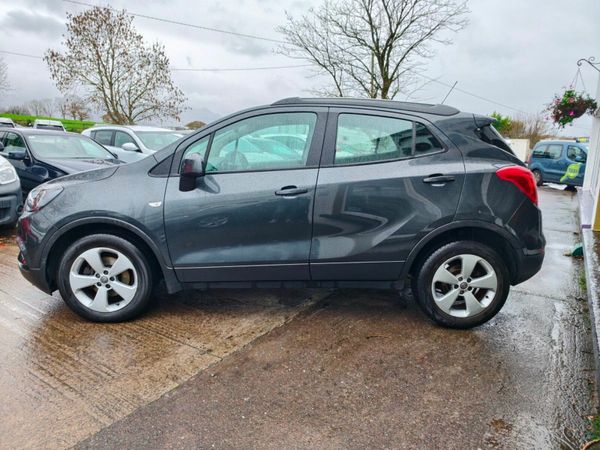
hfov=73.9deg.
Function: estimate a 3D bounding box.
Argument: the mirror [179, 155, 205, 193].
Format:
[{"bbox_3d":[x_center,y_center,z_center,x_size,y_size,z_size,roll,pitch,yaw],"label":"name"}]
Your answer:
[{"bbox_3d":[-0.710,-0.337,2.611,0.140,0.215,0.220,1,11,-1],"label":"mirror"}]

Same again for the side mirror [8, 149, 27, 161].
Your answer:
[{"bbox_3d":[-4.582,-1.143,6.467,0.130,0.160,0.230,8,13,31],"label":"side mirror"}]

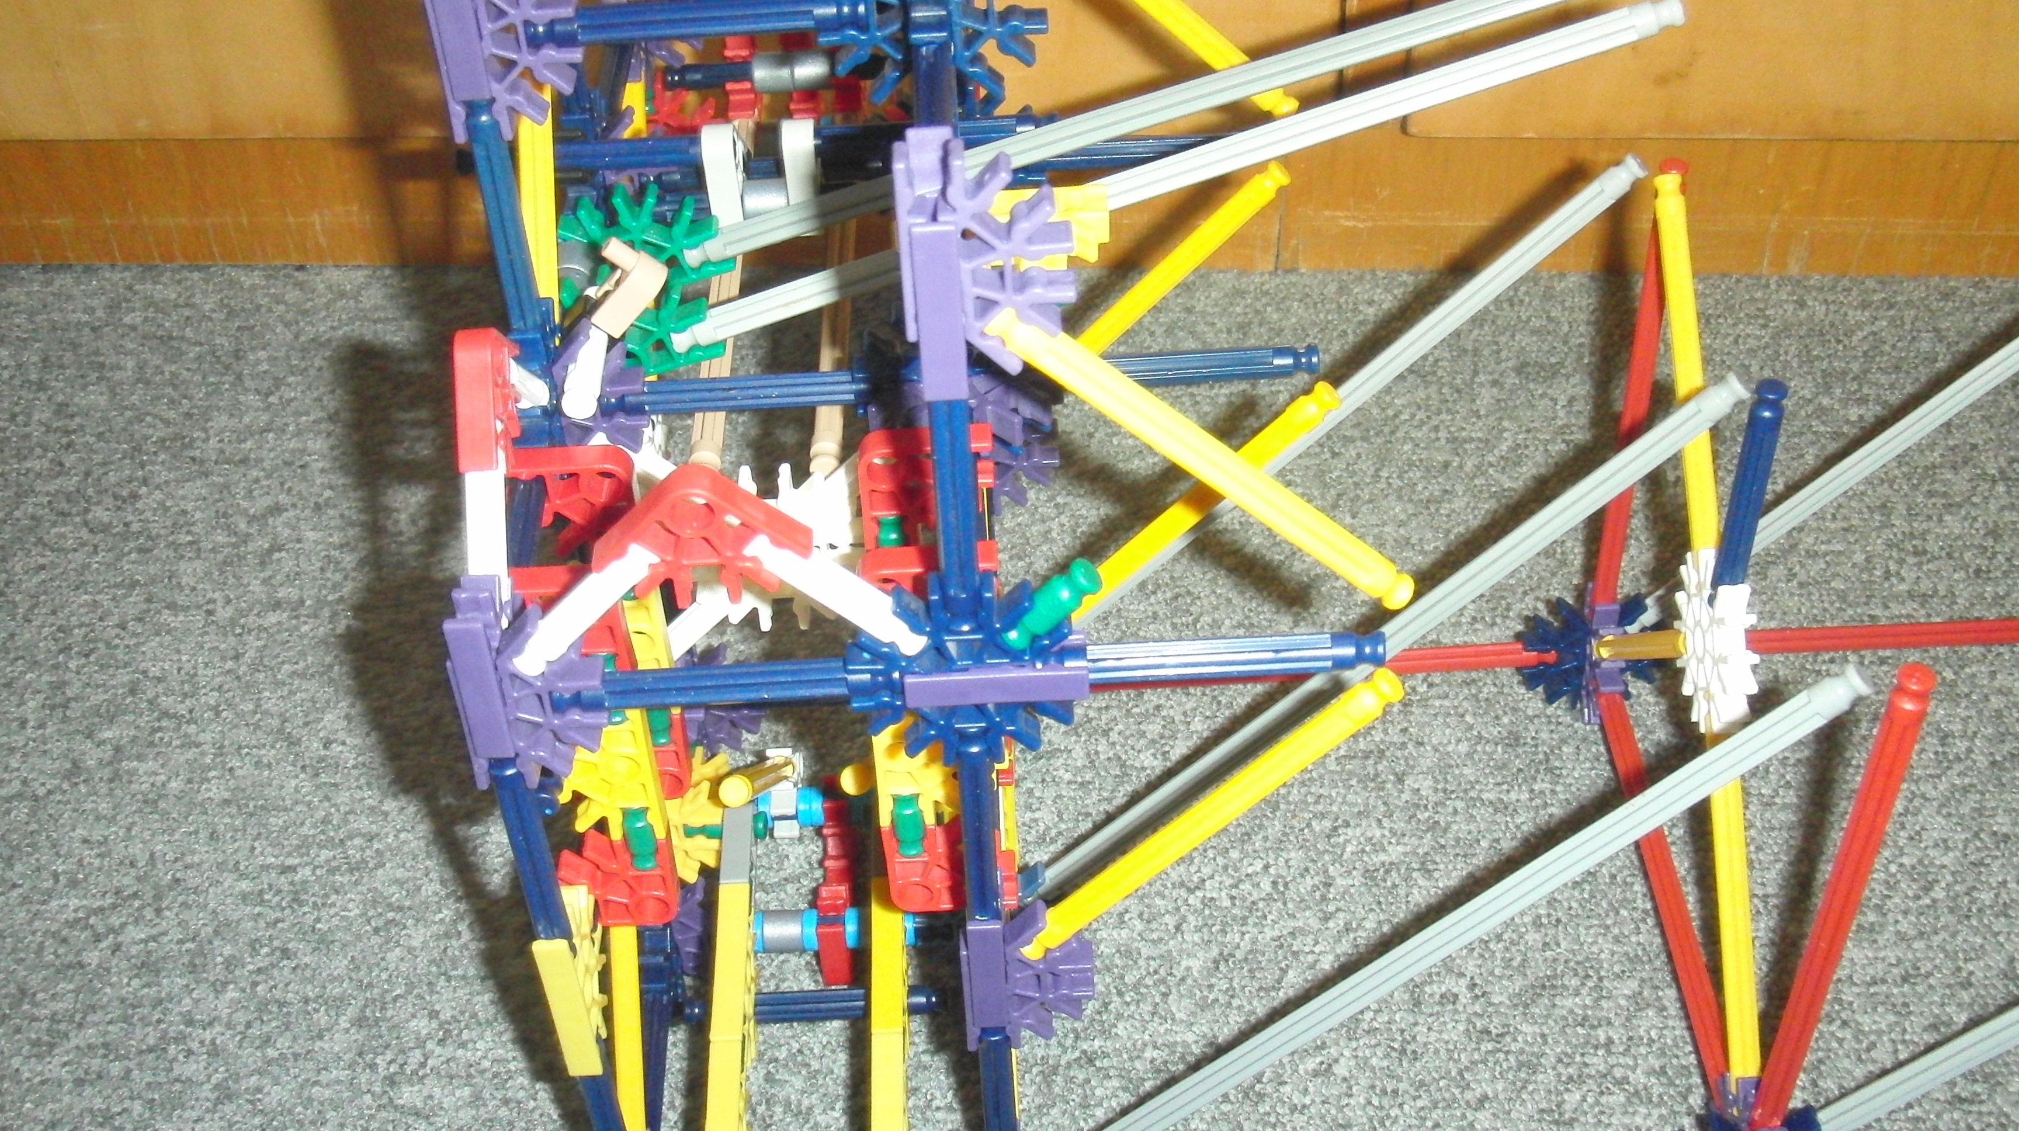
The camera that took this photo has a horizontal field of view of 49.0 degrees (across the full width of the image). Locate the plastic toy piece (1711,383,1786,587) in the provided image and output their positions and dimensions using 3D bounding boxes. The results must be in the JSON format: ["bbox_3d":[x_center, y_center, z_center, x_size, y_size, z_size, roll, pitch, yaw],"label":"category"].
[{"bbox_3d":[0.143,-0.012,0.428,0.006,0.054,0.006,-3,41,1],"label":"plastic toy piece"}]

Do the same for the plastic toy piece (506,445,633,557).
[{"bbox_3d":[-0.077,-0.010,0.394,0.024,0.024,0.006,-3,42,0],"label":"plastic toy piece"}]

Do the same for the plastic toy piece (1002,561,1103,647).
[{"bbox_3d":[0.006,0.006,0.339,0.006,0.017,0.006,31,33,-26],"label":"plastic toy piece"}]

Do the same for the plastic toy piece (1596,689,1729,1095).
[{"bbox_3d":[0.149,0.072,0.503,0.006,0.006,0.130,-3,42,1],"label":"plastic toy piece"}]

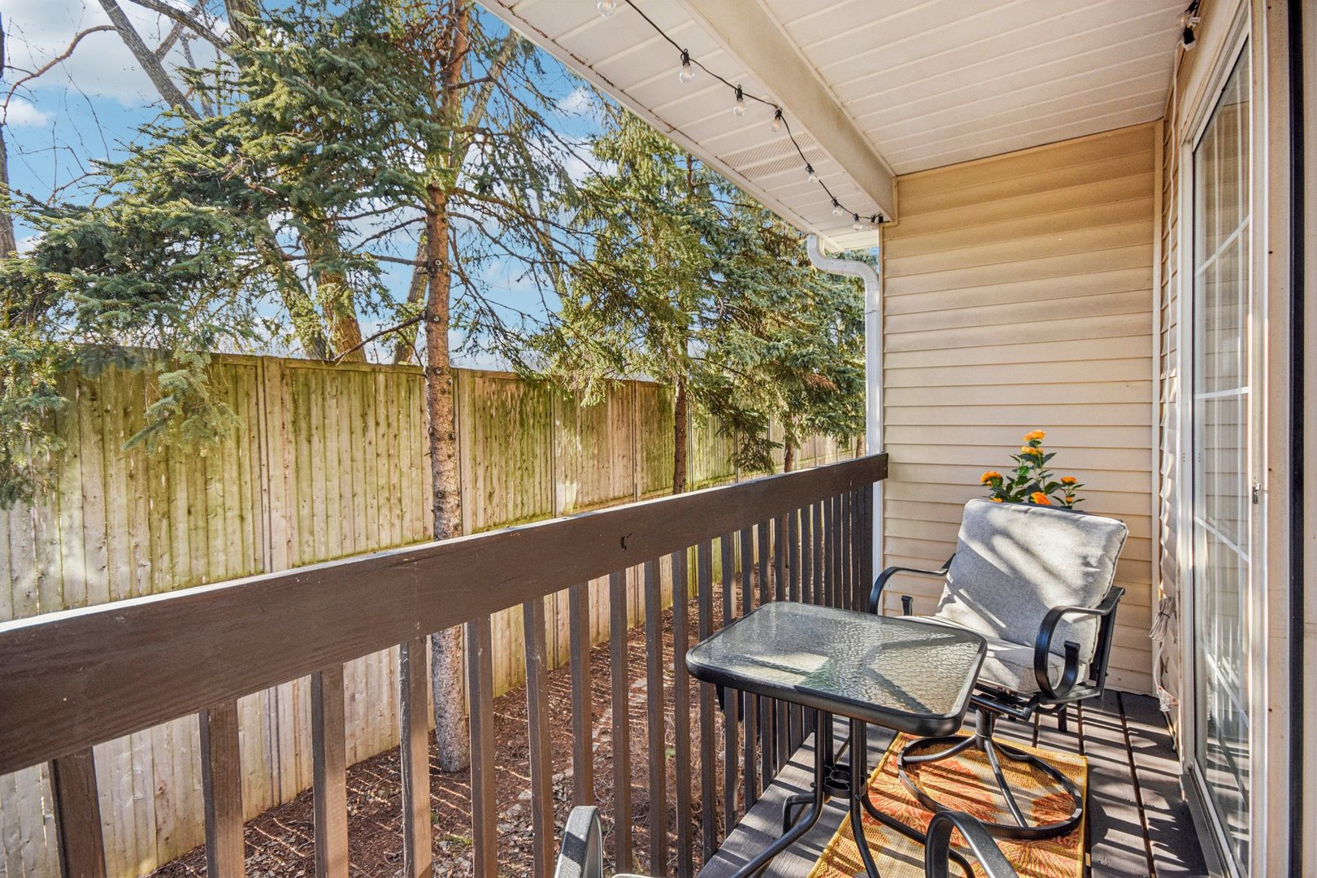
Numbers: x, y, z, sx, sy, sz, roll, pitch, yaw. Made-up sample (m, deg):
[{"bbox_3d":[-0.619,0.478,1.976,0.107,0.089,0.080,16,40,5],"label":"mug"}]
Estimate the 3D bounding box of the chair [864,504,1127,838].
[{"bbox_3d":[1.148,0.714,2.141,0.660,0.910,0.655,-2,1,-29],"label":"chair"}]

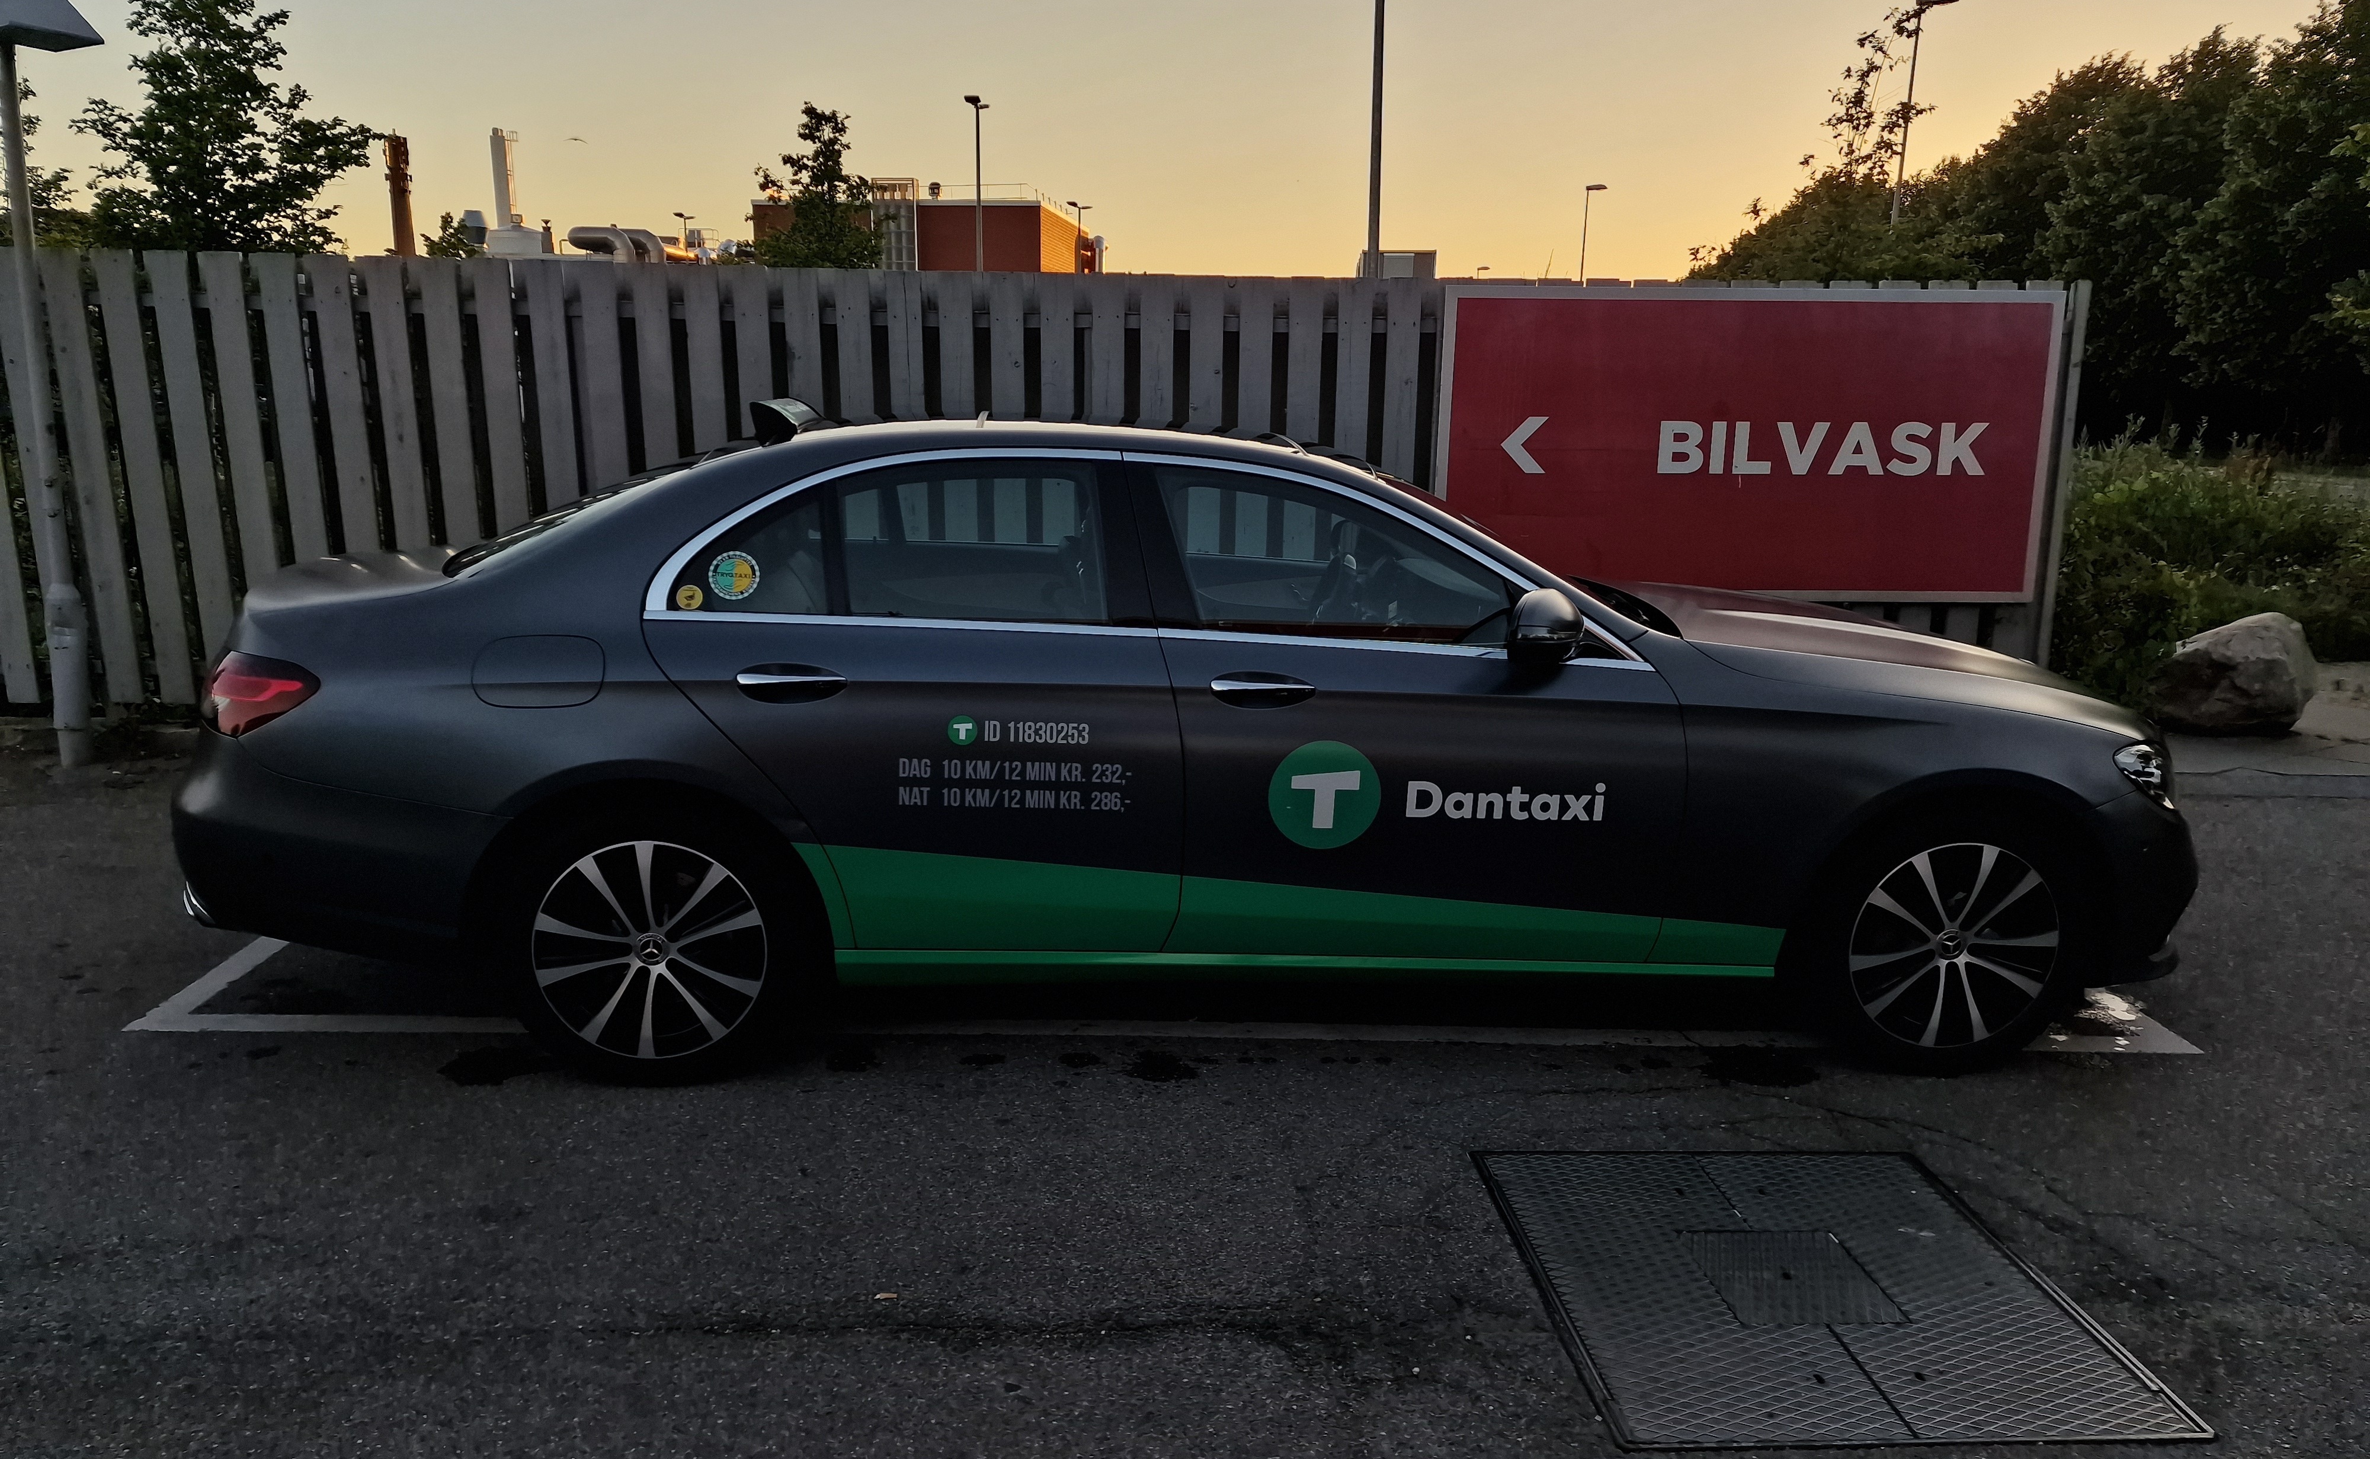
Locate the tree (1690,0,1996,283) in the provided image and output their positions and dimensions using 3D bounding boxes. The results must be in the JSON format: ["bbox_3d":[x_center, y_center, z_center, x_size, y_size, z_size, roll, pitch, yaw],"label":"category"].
[{"bbox_3d":[10.561,-7.840,25.876,4.400,7.510,4.200,6,13,21],"label":"tree"}]

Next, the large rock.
[{"bbox_3d":[5.047,-0.259,7.521,0.720,0.530,0.600,10,15,33],"label":"large rock"}]

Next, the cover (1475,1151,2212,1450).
[{"bbox_3d":[1.108,1.011,2.873,0.935,0.030,0.920,1,13,-3],"label":"cover"}]

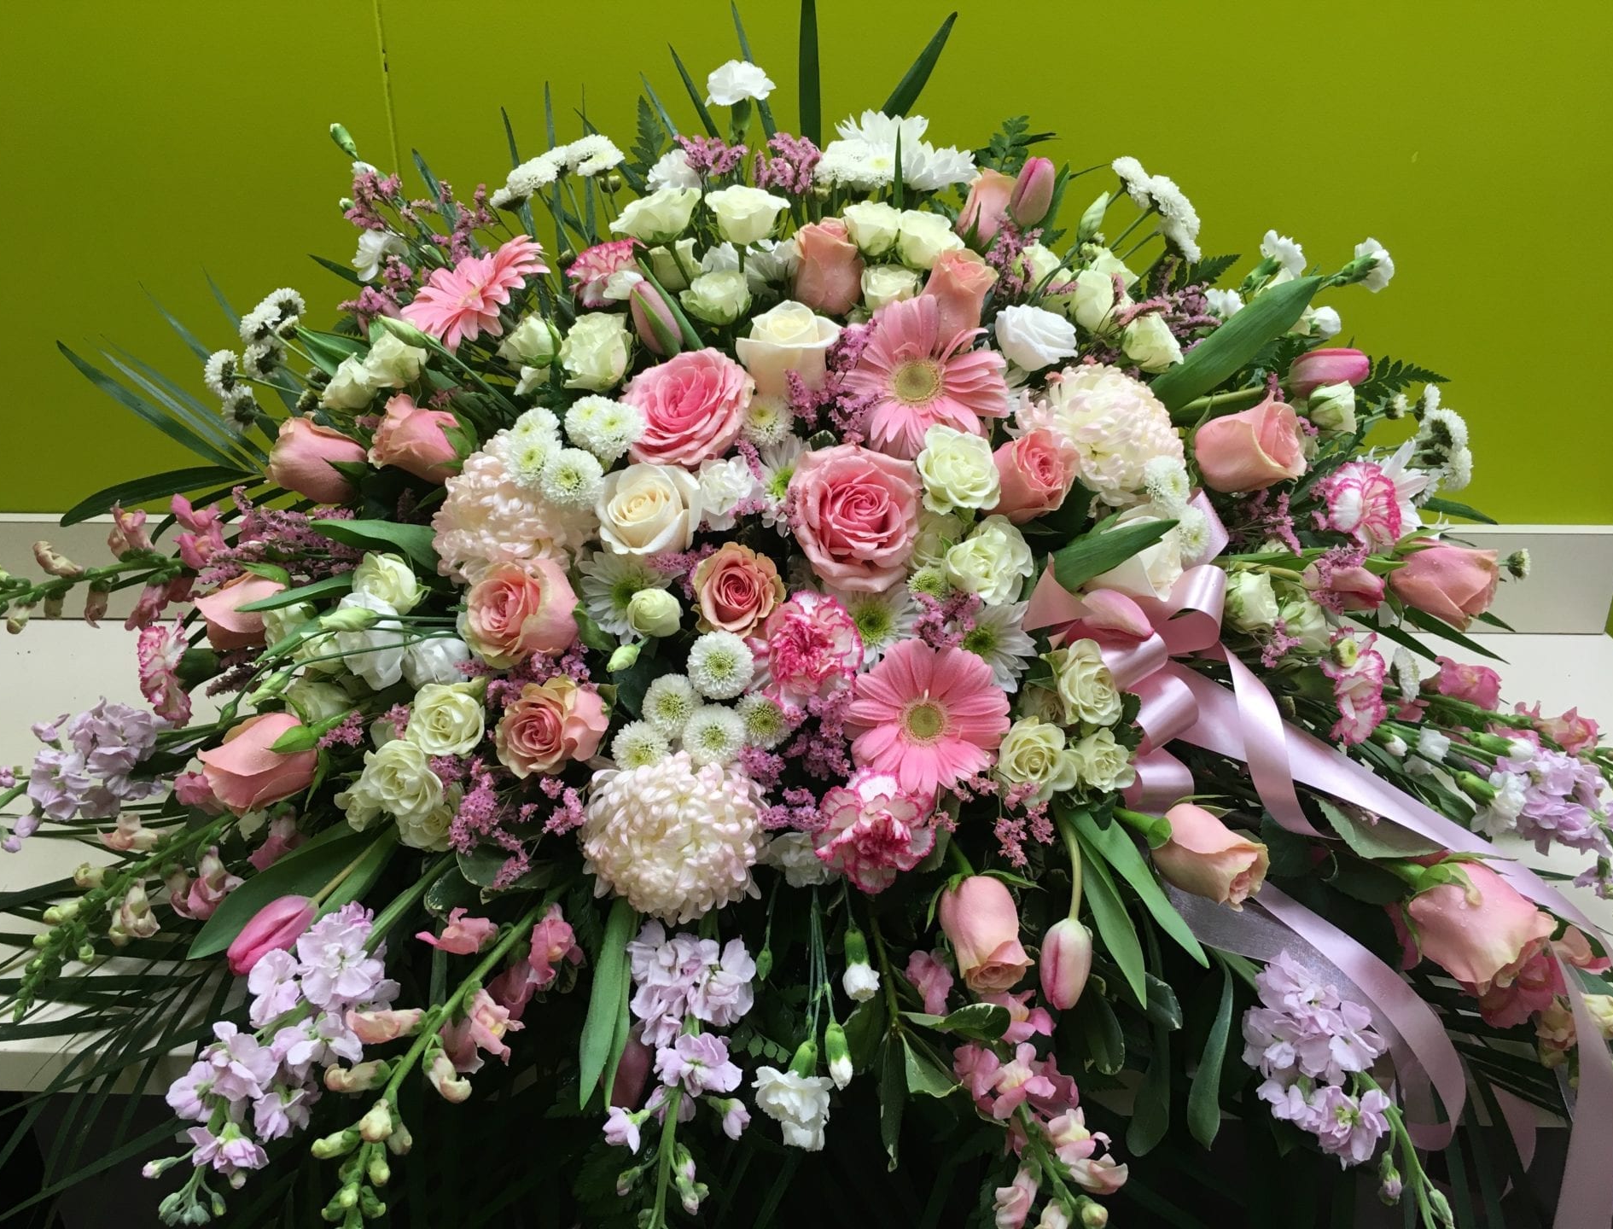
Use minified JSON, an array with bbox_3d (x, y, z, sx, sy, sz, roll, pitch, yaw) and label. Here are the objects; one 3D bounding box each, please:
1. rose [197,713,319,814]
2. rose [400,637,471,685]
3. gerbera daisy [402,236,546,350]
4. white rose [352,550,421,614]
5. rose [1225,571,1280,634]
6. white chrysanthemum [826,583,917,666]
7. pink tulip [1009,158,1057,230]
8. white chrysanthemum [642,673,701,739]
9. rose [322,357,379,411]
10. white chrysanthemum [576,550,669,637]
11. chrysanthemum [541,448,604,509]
[{"bbox_3d":[-0.337,0.092,0.845,0.068,0.058,0.056,-16,0,-24],"label":"rose"},{"bbox_3d":[-0.235,0.030,0.875,0.045,0.035,0.042,-21,28,-15],"label":"rose"},{"bbox_3d":[-0.228,-0.220,0.940,0.107,0.033,0.107,-38,35,0],"label":"gerbera daisy"},{"bbox_3d":[-0.287,-0.021,0.940,0.047,0.047,0.042,-6,-14,26],"label":"white rose"},{"bbox_3d":[0.277,-0.008,0.853,0.035,0.035,0.036,-16,-15,-34],"label":"rose"},{"bbox_3d":[0.044,0.006,0.920,0.064,0.064,0.023,0,-3,0],"label":"white chrysanthemum"},{"bbox_3d":[0.164,-0.305,0.995,0.031,0.051,0.031,13,0,0],"label":"pink tulip"},{"bbox_3d":[-0.079,0.053,0.790,0.035,0.035,0.023,1,-14,3],"label":"white chrysanthemum"},{"bbox_3d":[-0.325,-0.165,0.980,0.038,0.038,0.038,-46,24,-6],"label":"rose"},{"bbox_3d":[-0.107,-0.011,0.827,0.058,0.058,0.023,3,-17,10],"label":"white chrysanthemum"},{"bbox_3d":[-0.136,-0.080,0.801,0.035,0.035,0.023,2,-17,7],"label":"chrysanthemum"}]

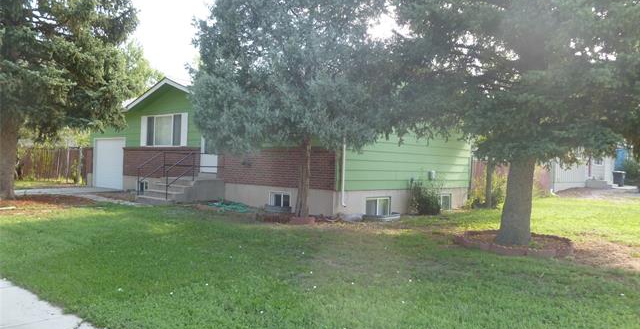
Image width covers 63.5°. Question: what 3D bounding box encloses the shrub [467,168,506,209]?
[{"bbox_3d":[6.180,0.891,19.200,1.450,1.500,1.400,2,0,0],"label":"shrub"}]

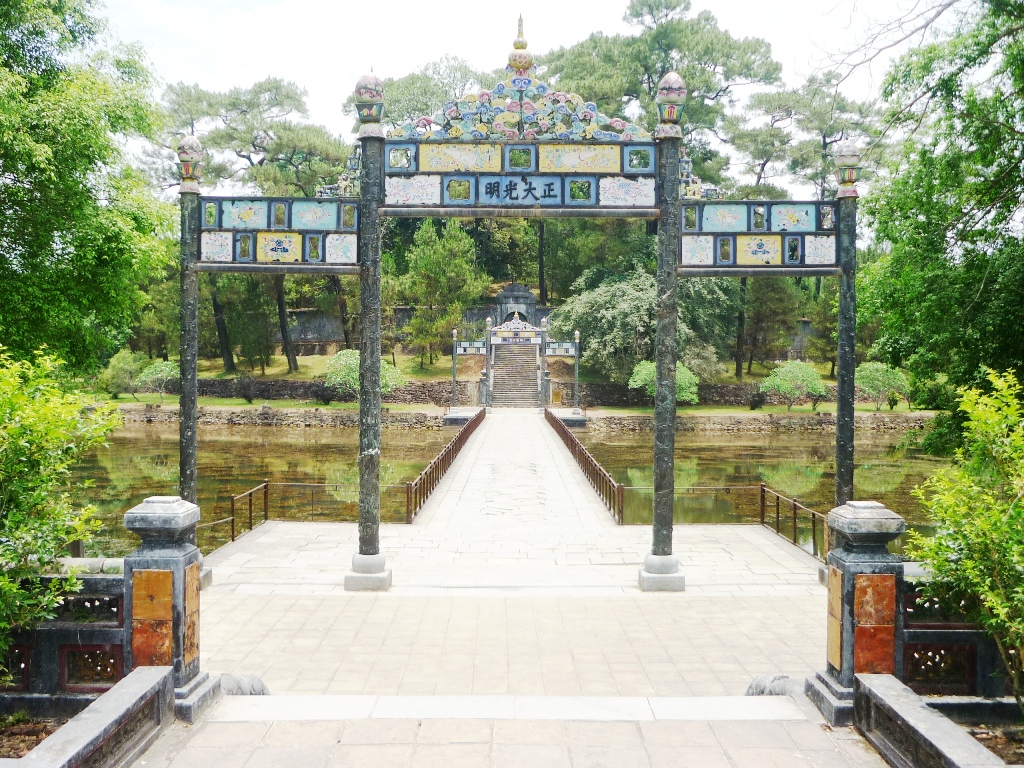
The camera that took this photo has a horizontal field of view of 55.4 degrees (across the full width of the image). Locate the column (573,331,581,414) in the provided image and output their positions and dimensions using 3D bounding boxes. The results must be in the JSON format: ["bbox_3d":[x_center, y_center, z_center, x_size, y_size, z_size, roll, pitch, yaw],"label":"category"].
[{"bbox_3d":[4.407,-0.783,66.500,0.540,5.750,0.540,0,1,0],"label":"column"}]

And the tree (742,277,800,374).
[{"bbox_3d":[22.861,-5.682,86.000,5.110,9.691,4.854,0,1,0],"label":"tree"}]

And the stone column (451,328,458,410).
[{"bbox_3d":[-3.917,-0.940,66.500,0.540,5.700,0.540,0,1,0],"label":"stone column"}]

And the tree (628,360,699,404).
[{"bbox_3d":[11.872,0.039,76.500,5.400,3.750,5.000,0,1,0],"label":"tree"}]

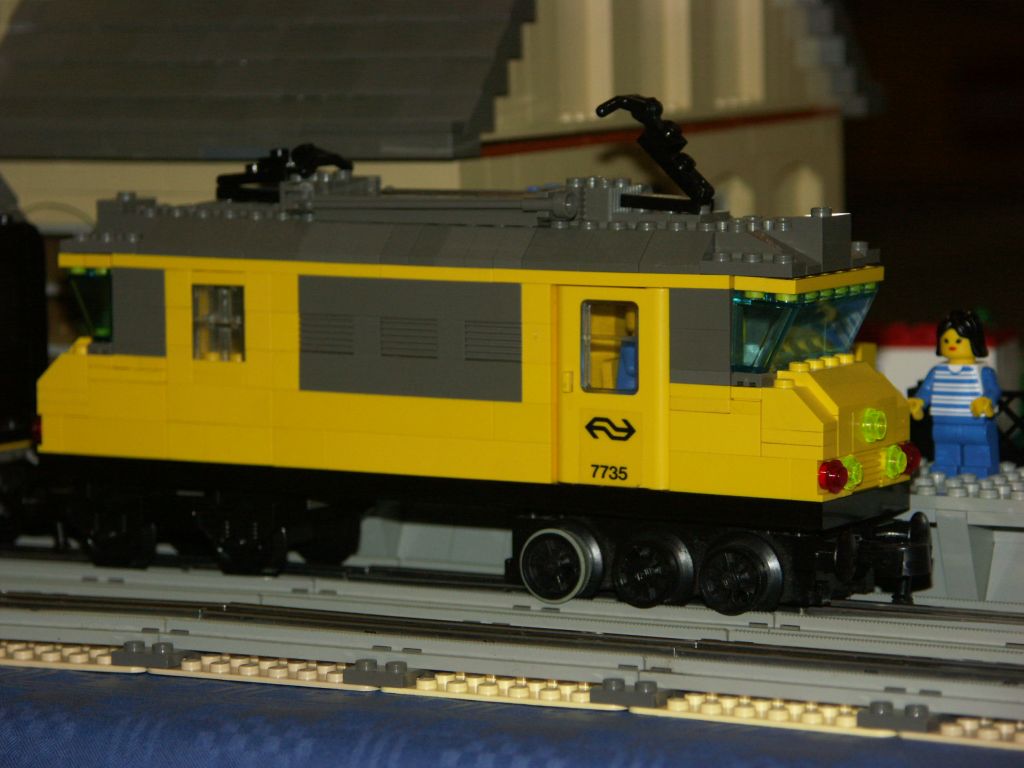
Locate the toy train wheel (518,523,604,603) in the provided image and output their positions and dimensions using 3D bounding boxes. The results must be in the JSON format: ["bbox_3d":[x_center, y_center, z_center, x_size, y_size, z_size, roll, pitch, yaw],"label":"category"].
[{"bbox_3d":[0.012,0.044,1.004,0.019,0.019,0.008,3,6,30],"label":"toy train wheel"}]

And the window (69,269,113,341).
[{"bbox_3d":[-0.096,-0.022,1.083,0.016,0.020,0.048,3,6,30],"label":"window"}]

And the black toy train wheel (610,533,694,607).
[{"bbox_3d":[0.033,0.045,0.992,0.019,0.019,0.008,3,6,30],"label":"black toy train wheel"}]

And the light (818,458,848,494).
[{"bbox_3d":[0.075,0.021,0.965,0.005,0.008,0.008,3,6,30],"label":"light"}]

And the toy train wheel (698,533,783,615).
[{"bbox_3d":[0.054,0.046,0.984,0.020,0.020,0.008,3,6,30],"label":"toy train wheel"}]

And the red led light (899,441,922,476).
[{"bbox_3d":[0.095,0.018,1.000,0.005,0.008,0.008,3,6,30],"label":"red led light"}]

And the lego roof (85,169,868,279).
[{"bbox_3d":[-0.013,-0.041,1.036,0.208,0.021,0.048,3,6,30],"label":"lego roof"}]

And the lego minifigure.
[{"bbox_3d":[0.115,0.003,1.061,0.024,0.042,0.016,3,6,30],"label":"lego minifigure"}]

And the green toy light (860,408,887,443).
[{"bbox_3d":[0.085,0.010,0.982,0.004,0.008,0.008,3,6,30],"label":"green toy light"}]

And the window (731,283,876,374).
[{"bbox_3d":[0.070,-0.014,0.990,0.017,0.019,0.048,3,6,30],"label":"window"}]

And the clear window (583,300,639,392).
[{"bbox_3d":[0.024,-0.009,0.995,0.015,0.023,0.004,3,6,30],"label":"clear window"}]

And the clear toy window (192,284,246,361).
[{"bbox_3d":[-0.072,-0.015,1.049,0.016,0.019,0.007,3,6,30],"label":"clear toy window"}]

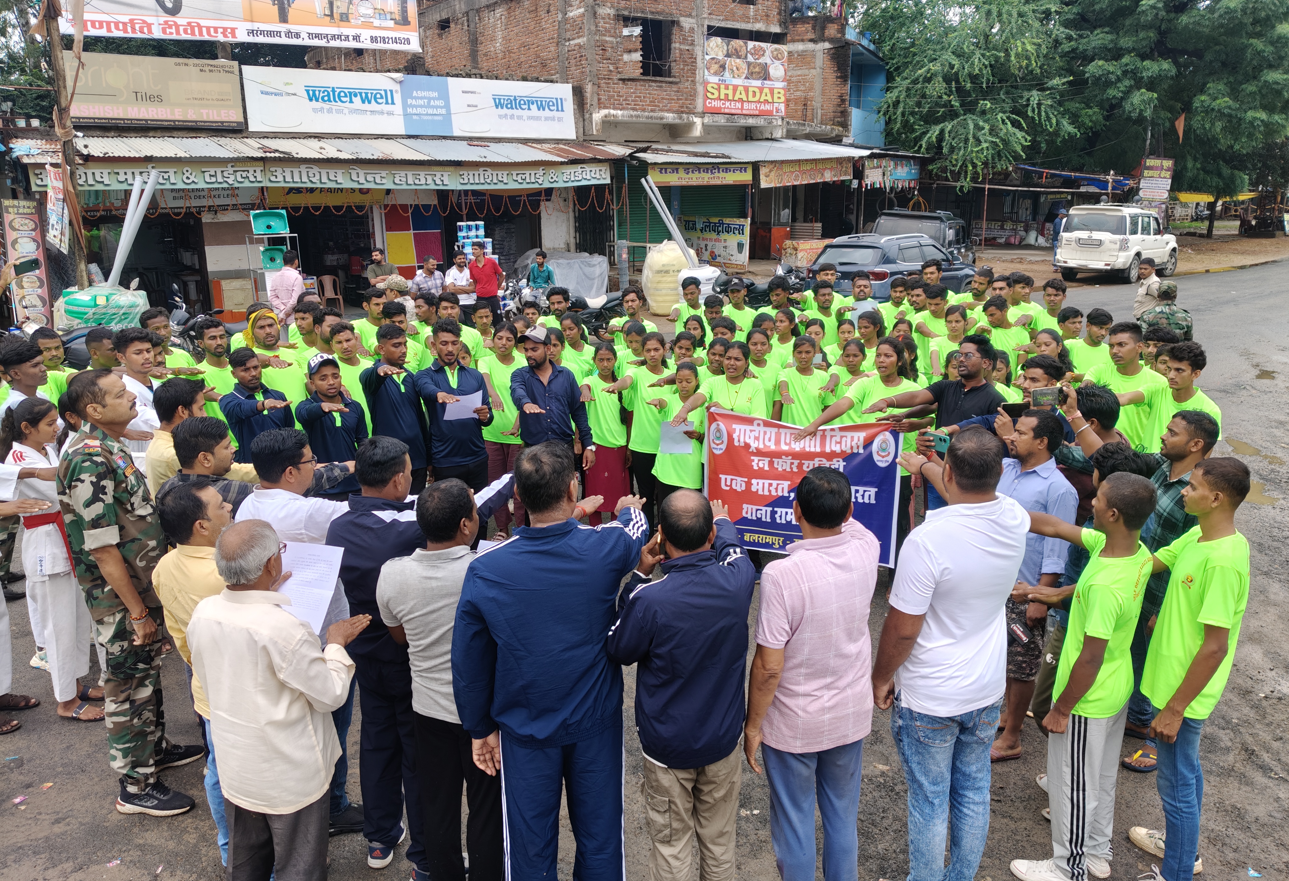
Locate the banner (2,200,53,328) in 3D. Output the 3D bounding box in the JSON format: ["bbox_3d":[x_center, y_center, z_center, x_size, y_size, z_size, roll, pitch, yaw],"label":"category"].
[{"bbox_3d":[-8.567,-2.355,13.446,0.470,1.950,0.080,-12,19,-35],"label":"banner"}]

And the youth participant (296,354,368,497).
[{"bbox_3d":[-1.690,0.352,5.348,0.500,1.625,0.630,-6,17,-23],"label":"youth participant"}]

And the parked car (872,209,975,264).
[{"bbox_3d":[6.680,-4.500,22.800,1.760,1.860,4.050,8,17,27],"label":"parked car"}]

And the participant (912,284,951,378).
[{"bbox_3d":[2.367,-0.455,8.080,0.480,1.690,0.580,1,16,5],"label":"participant"}]

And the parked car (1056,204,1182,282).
[{"bbox_3d":[12.980,-5.420,26.330,4.450,1.950,1.840,-14,21,-43],"label":"parked car"}]

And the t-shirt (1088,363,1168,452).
[{"bbox_3d":[2.996,-0.142,6.112,0.520,0.700,0.330,14,20,41],"label":"t-shirt"}]

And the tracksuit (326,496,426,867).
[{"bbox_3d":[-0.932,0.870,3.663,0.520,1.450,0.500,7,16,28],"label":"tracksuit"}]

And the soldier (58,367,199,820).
[{"bbox_3d":[-2.115,0.613,4.091,0.480,1.780,0.520,-4,16,-14],"label":"soldier"}]

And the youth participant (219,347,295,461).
[{"bbox_3d":[-2.125,0.326,5.418,0.540,1.680,0.550,-7,15,-22],"label":"youth participant"}]

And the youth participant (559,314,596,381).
[{"bbox_3d":[-0.511,-0.177,7.342,0.450,1.560,0.520,2,16,10],"label":"youth participant"}]

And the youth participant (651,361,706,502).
[{"bbox_3d":[0.264,0.261,6.058,0.480,1.500,0.500,1,14,7],"label":"youth participant"}]

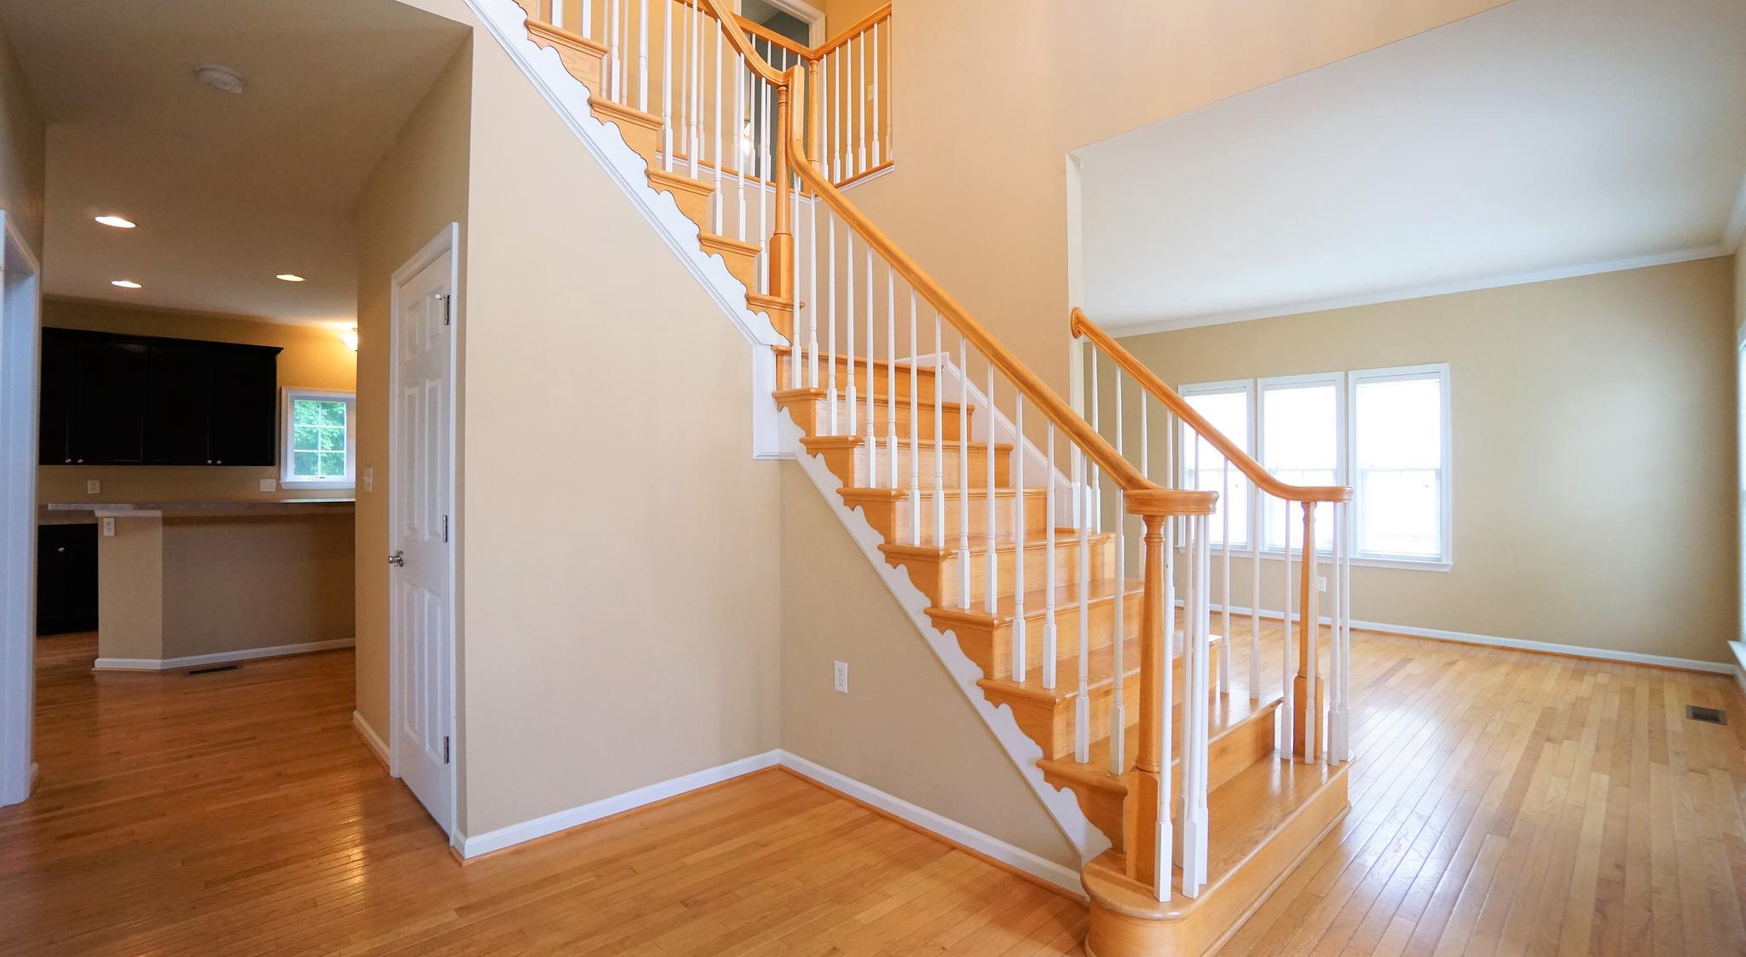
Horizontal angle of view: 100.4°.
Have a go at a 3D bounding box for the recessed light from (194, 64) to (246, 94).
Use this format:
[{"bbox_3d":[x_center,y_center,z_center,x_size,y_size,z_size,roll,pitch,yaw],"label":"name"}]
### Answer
[{"bbox_3d":[-2.397,-1.468,2.671,0.145,0.050,0.145,0,0,-44],"label":"recessed light"}]

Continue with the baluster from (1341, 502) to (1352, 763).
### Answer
[{"bbox_3d":[1.753,0.567,2.704,0.034,0.965,0.034,0,0,-44],"label":"baluster"}]

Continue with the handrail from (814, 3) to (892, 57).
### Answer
[{"bbox_3d":[-0.127,-2.697,4.396,0.058,0.060,0.665,0,0,-44],"label":"handrail"}]

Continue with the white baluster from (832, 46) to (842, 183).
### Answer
[{"bbox_3d":[-0.216,-2.239,4.482,0.034,0.855,0.034,0,0,-44],"label":"white baluster"}]

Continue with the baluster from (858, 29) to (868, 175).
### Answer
[{"bbox_3d":[-0.060,-2.240,4.327,0.034,0.855,0.034,0,0,-44],"label":"baluster"}]

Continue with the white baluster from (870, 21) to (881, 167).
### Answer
[{"bbox_3d":[0.021,-2.236,4.246,0.034,0.855,0.034,0,0,-44],"label":"white baluster"}]

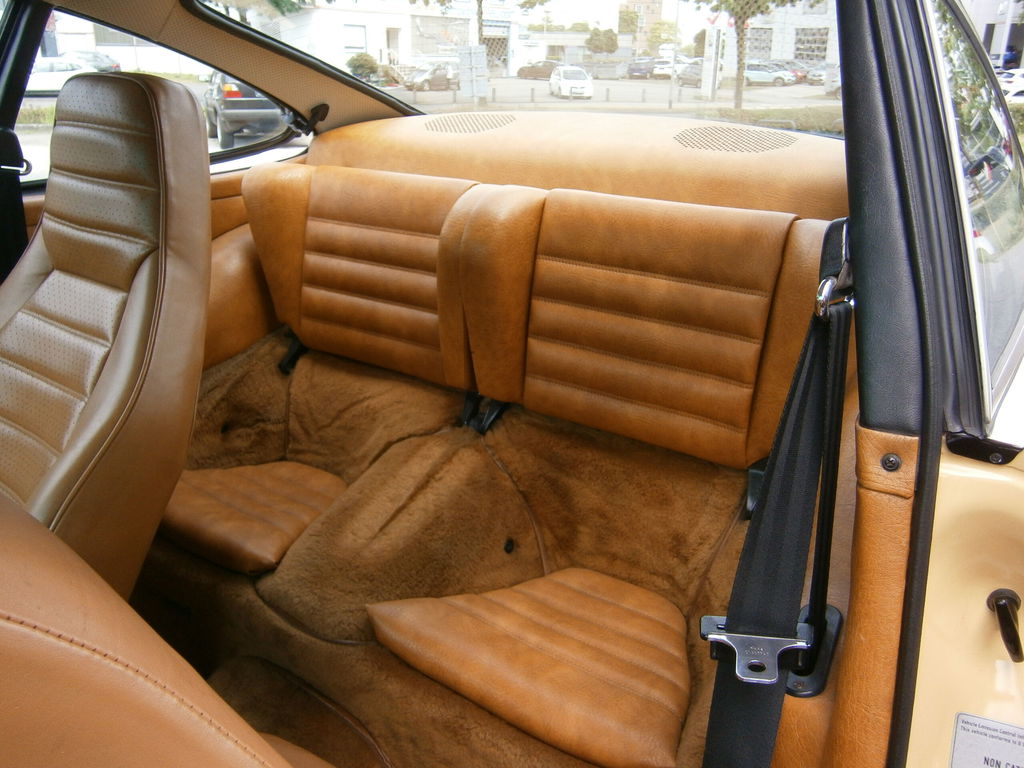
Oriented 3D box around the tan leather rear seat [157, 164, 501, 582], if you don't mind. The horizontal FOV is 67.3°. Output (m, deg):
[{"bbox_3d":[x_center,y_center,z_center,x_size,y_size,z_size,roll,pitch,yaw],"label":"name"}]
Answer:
[{"bbox_3d":[-0.340,-0.067,1.244,0.572,0.527,0.516,15,27,31],"label":"tan leather rear seat"}]

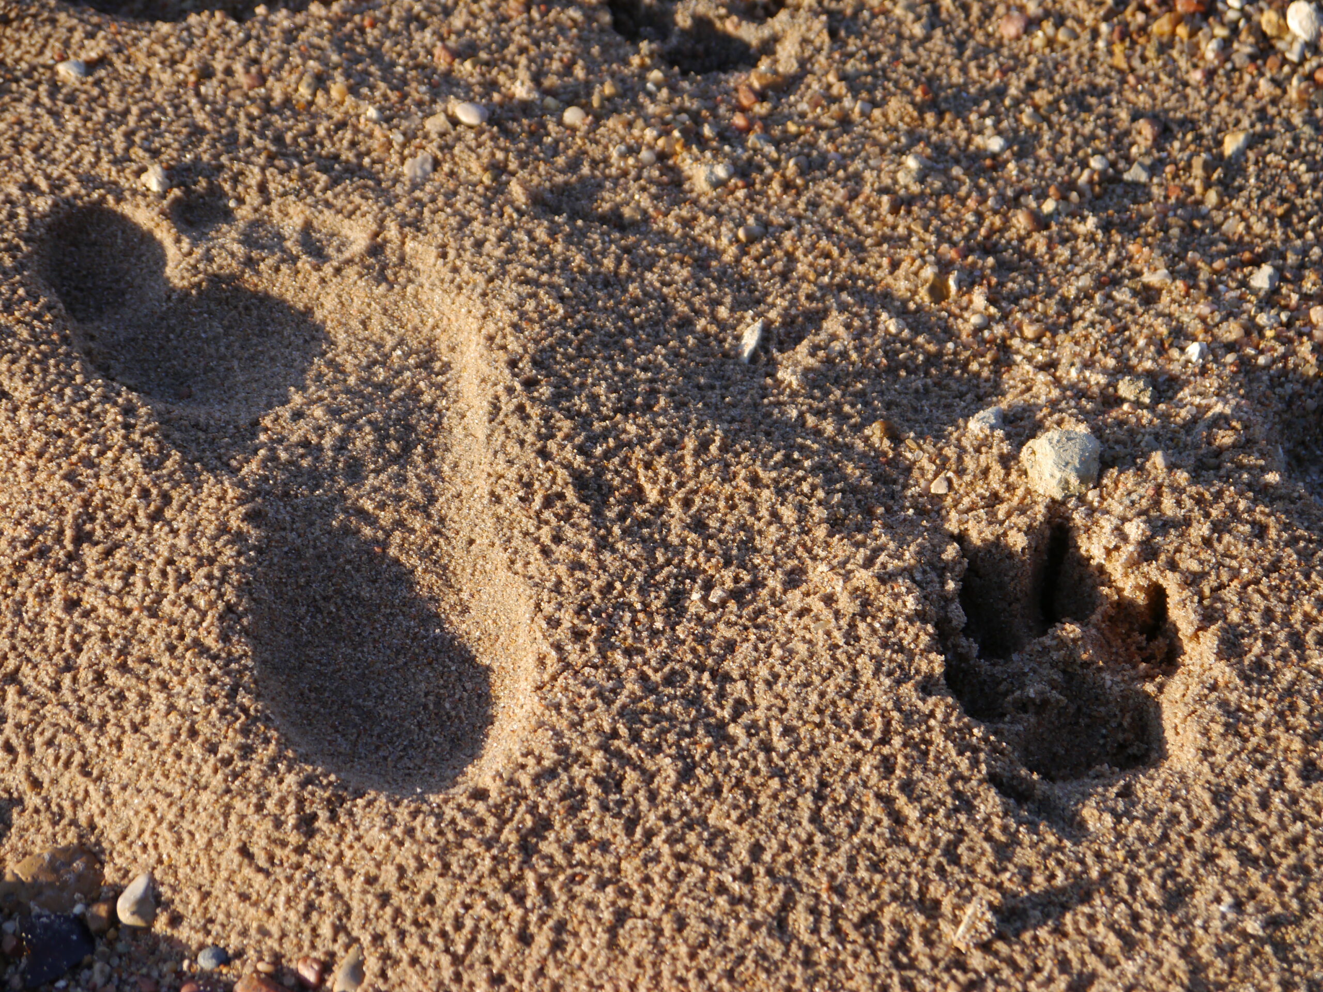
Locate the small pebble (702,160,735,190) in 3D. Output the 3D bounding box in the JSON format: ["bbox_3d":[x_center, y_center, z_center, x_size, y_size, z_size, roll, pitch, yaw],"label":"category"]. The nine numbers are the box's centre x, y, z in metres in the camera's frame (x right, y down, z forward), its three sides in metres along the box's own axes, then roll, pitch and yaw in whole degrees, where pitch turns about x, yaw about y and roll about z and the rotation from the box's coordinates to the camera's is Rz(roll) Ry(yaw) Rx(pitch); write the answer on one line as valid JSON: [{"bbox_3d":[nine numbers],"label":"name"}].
[{"bbox_3d":[0.018,-0.103,1.031,0.010,0.007,0.011,0,51,0],"label":"small pebble"}]

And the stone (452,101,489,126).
[{"bbox_3d":[-0.059,-0.119,1.001,0.011,0.006,0.009,14,45,14],"label":"stone"}]

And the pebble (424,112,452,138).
[{"bbox_3d":[-0.069,-0.115,0.997,0.009,0.006,0.008,0,43,0],"label":"pebble"}]

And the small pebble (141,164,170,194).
[{"bbox_3d":[-0.162,-0.102,1.030,0.009,0.007,0.011,0,51,0],"label":"small pebble"}]

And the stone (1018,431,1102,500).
[{"bbox_3d":[0.118,-0.010,0.952,0.024,0.019,0.021,0,51,0],"label":"stone"}]

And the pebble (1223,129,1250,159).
[{"bbox_3d":[0.177,-0.108,0.989,0.008,0.008,0.010,7,43,7],"label":"pebble"}]

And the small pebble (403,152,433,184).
[{"bbox_3d":[-0.074,-0.100,0.980,0.009,0.008,0.011,0,43,0],"label":"small pebble"}]

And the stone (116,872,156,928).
[{"bbox_3d":[-0.141,0.108,0.859,0.010,0.011,0.017,0,51,0],"label":"stone"}]

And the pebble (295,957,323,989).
[{"bbox_3d":[-0.082,0.112,0.753,0.007,0.006,0.008,0,43,0],"label":"pebble"}]

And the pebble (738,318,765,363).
[{"bbox_3d":[0.026,-0.045,0.921,0.006,0.007,0.017,10,44,11],"label":"pebble"}]

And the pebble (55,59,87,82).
[{"bbox_3d":[-0.195,-0.141,1.062,0.010,0.006,0.009,0,51,0],"label":"pebble"}]

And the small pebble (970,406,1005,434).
[{"bbox_3d":[0.091,-0.021,0.896,0.010,0.007,0.008,-14,45,-14],"label":"small pebble"}]

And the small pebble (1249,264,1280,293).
[{"bbox_3d":[0.177,-0.064,0.941,0.009,0.007,0.009,0,43,0],"label":"small pebble"}]

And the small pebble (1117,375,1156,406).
[{"bbox_3d":[0.144,-0.032,0.974,0.012,0.008,0.010,0,51,0],"label":"small pebble"}]

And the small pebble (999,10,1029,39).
[{"bbox_3d":[0.118,-0.158,1.075,0.010,0.008,0.011,0,51,0],"label":"small pebble"}]

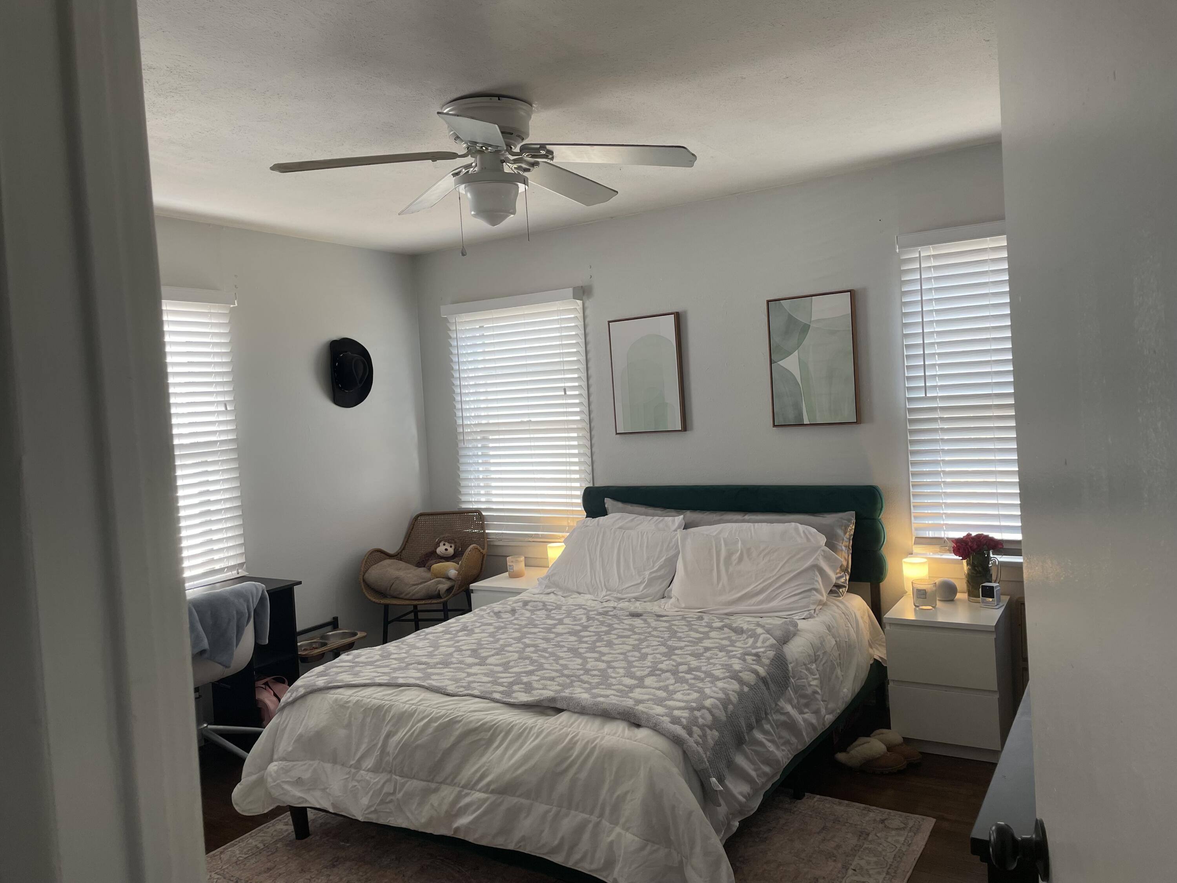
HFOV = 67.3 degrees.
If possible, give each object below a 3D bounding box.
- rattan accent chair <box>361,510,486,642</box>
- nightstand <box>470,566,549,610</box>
[{"bbox_3d":[-0.862,0.870,4.991,0.660,0.900,0.620,-3,3,11],"label":"rattan accent chair"},{"bbox_3d":[-0.314,1.012,4.814,0.400,0.550,0.480,-2,3,32],"label":"nightstand"}]

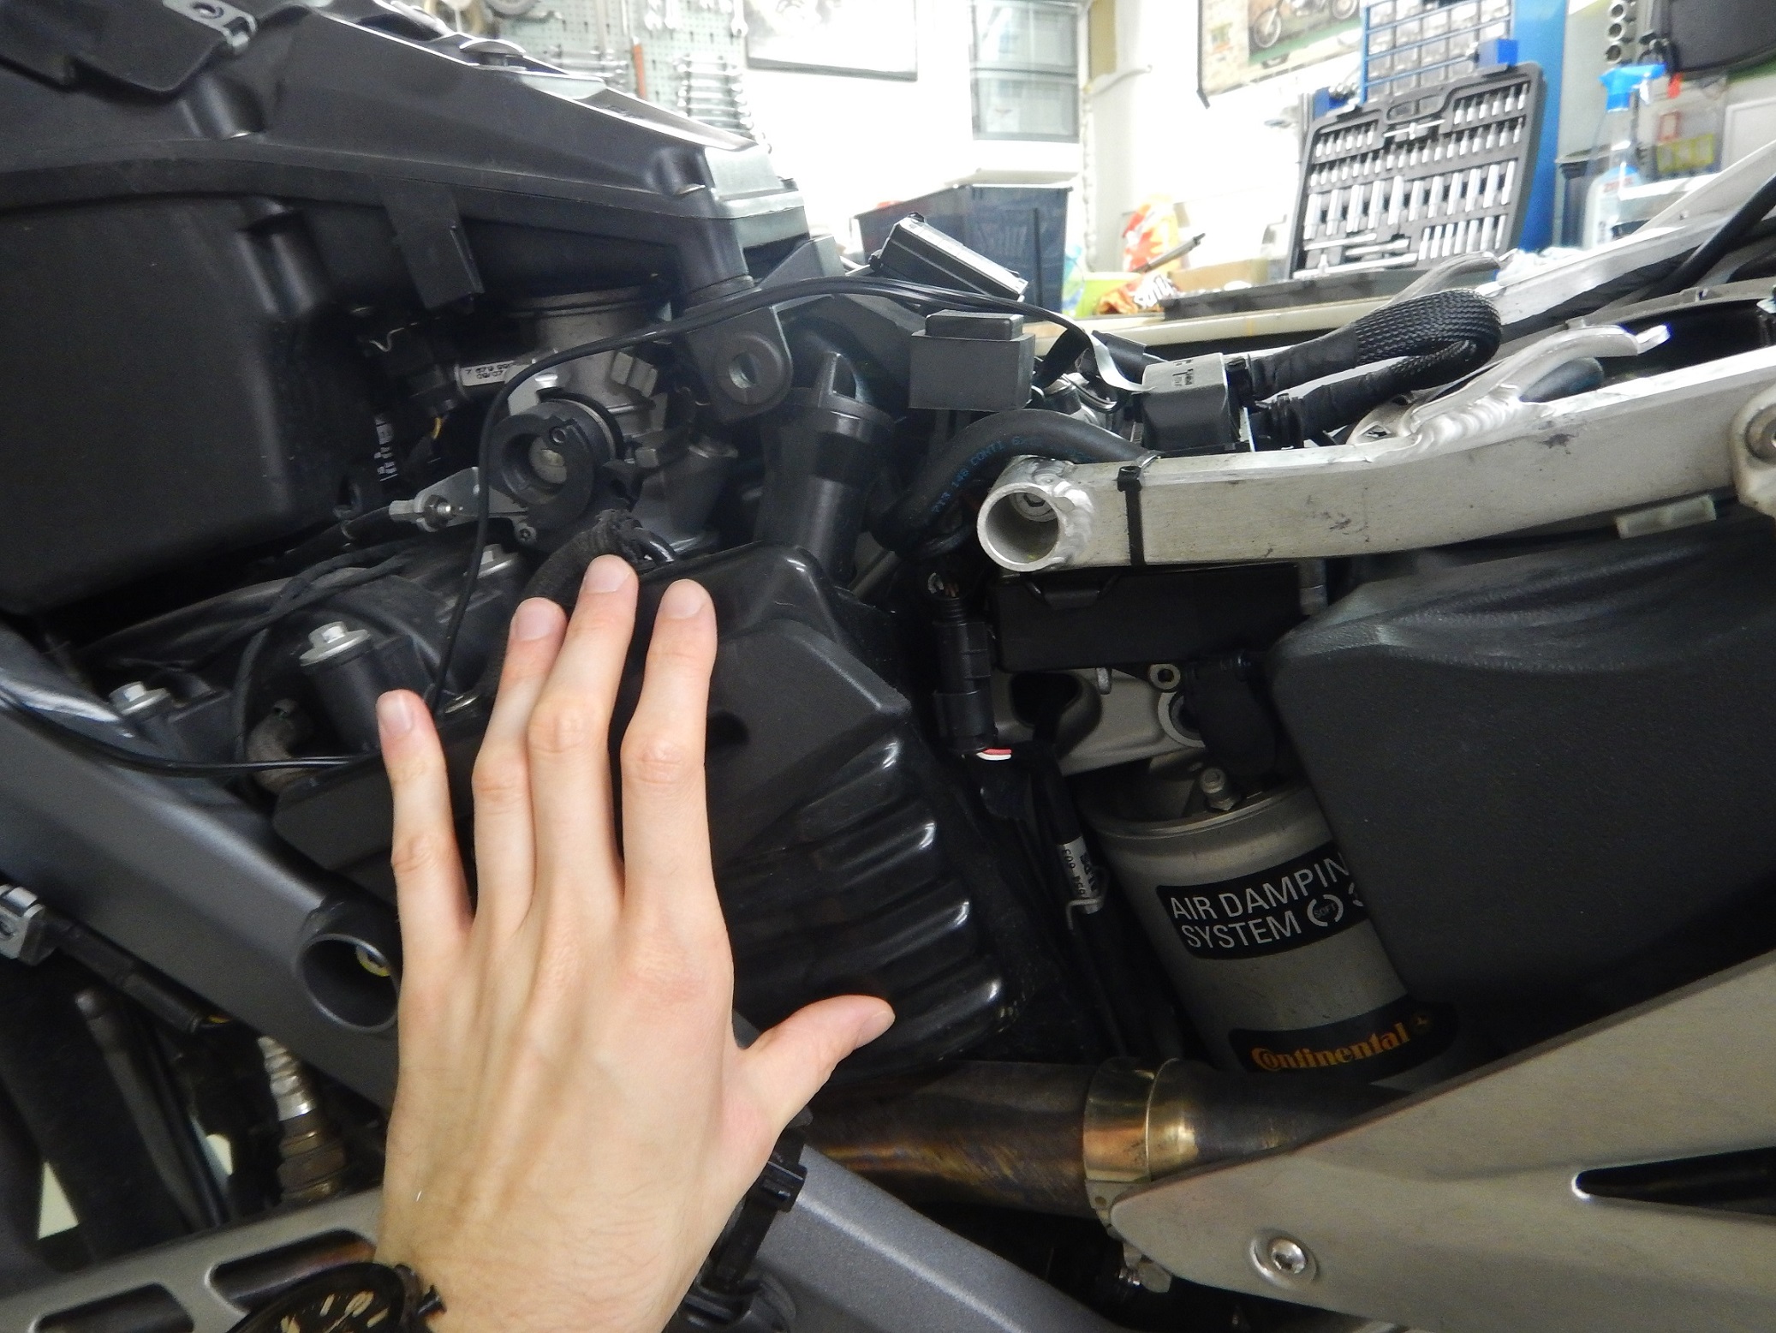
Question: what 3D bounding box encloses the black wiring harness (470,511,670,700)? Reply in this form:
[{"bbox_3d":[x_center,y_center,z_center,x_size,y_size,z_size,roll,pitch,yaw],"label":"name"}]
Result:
[{"bbox_3d":[-0.111,-0.021,0.430,0.064,0.063,0.042,0,10,0],"label":"black wiring harness"}]

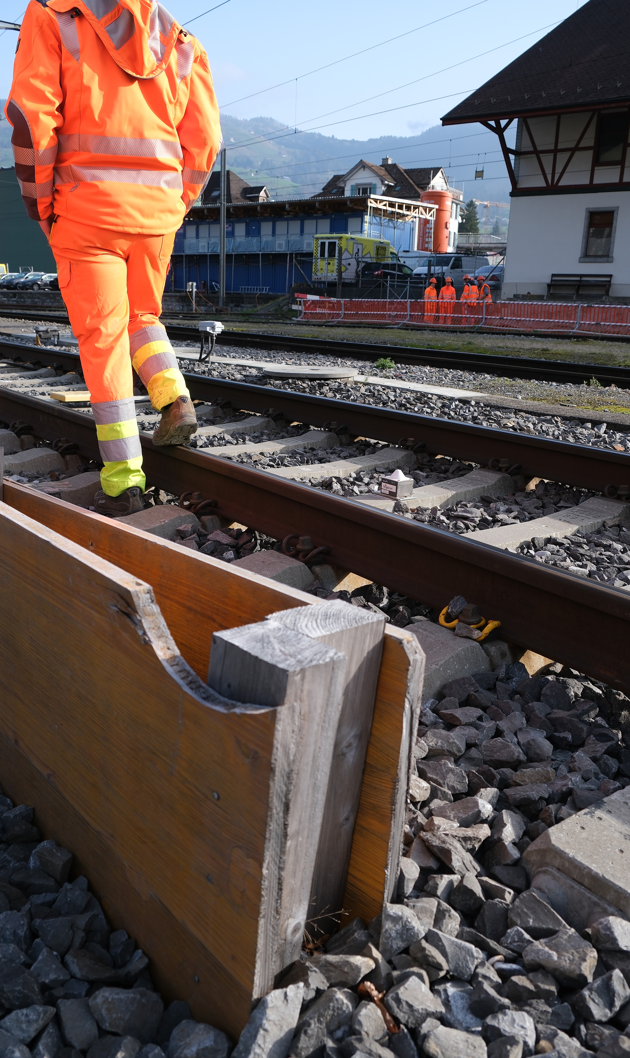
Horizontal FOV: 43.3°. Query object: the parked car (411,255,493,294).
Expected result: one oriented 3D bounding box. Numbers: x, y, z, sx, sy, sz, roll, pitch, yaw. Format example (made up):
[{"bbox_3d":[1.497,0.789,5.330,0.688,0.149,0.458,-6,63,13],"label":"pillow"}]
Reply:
[{"bbox_3d":[7.325,-13.626,42.836,1.900,1.990,4.890,16,20,40],"label":"parked car"}]

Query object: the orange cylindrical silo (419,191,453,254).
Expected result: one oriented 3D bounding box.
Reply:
[{"bbox_3d":[9.350,-22.404,62.458,2.380,7.700,2.380,2,15,0],"label":"orange cylindrical silo"}]

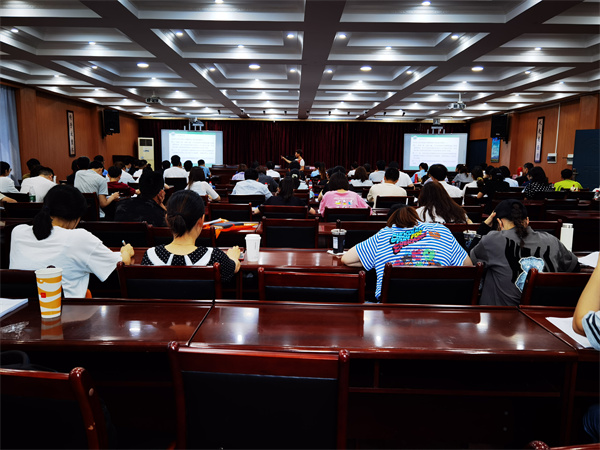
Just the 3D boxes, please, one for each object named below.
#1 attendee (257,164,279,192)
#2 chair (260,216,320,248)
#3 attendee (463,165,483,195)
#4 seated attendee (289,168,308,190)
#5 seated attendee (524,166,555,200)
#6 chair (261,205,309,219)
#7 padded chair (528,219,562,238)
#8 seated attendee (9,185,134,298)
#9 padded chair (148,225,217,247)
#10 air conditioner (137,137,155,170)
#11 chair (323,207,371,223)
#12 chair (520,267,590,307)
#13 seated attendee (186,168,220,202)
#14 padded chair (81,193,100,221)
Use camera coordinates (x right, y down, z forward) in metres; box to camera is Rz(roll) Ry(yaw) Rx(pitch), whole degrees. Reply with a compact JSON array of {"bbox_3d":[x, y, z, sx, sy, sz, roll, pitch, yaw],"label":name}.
[{"bbox_3d":[-0.500,-0.317,7.207,0.500,1.220,0.800,1,8,0],"label":"attendee"},{"bbox_3d":[-0.082,0.368,3.914,0.490,0.898,0.551,1,8,0],"label":"chair"},{"bbox_3d":[2.955,-0.339,8.002,0.490,1.265,0.734,1,8,0],"label":"attendee"},{"bbox_3d":[-0.012,-0.246,6.994,0.460,1.180,0.750,1,9,0],"label":"seated attendee"},{"bbox_3d":[3.367,-0.199,6.810,0.480,1.220,0.750,-1,9,-9],"label":"seated attendee"},{"bbox_3d":[-0.153,0.230,4.740,0.470,0.920,0.530,1,9,0],"label":"chair"},{"bbox_3d":[1.802,0.370,3.925,0.520,0.890,0.540,1,8,0],"label":"padded chair"},{"bbox_3d":[-1.173,0.392,2.480,0.530,1.214,0.755,2,8,6],"label":"seated attendee"},{"bbox_3d":[-0.812,0.415,3.491,0.470,0.920,0.530,1,9,0],"label":"padded chair"},{"bbox_3d":[-5.007,-1.866,15.324,0.510,1.890,0.360,-1,8,-14],"label":"air conditioner"},{"bbox_3d":[0.446,0.254,4.796,0.490,0.898,0.551,1,8,0],"label":"chair"},{"bbox_3d":[1.223,0.606,2.367,0.490,0.898,0.551,1,8,0],"label":"chair"},{"bbox_3d":[-1.266,-0.126,6.104,0.490,1.234,0.734,2,8,5],"label":"seated attendee"},{"bbox_3d":[-2.868,0.031,6.414,0.480,0.930,0.550,1,8,-1],"label":"padded chair"}]

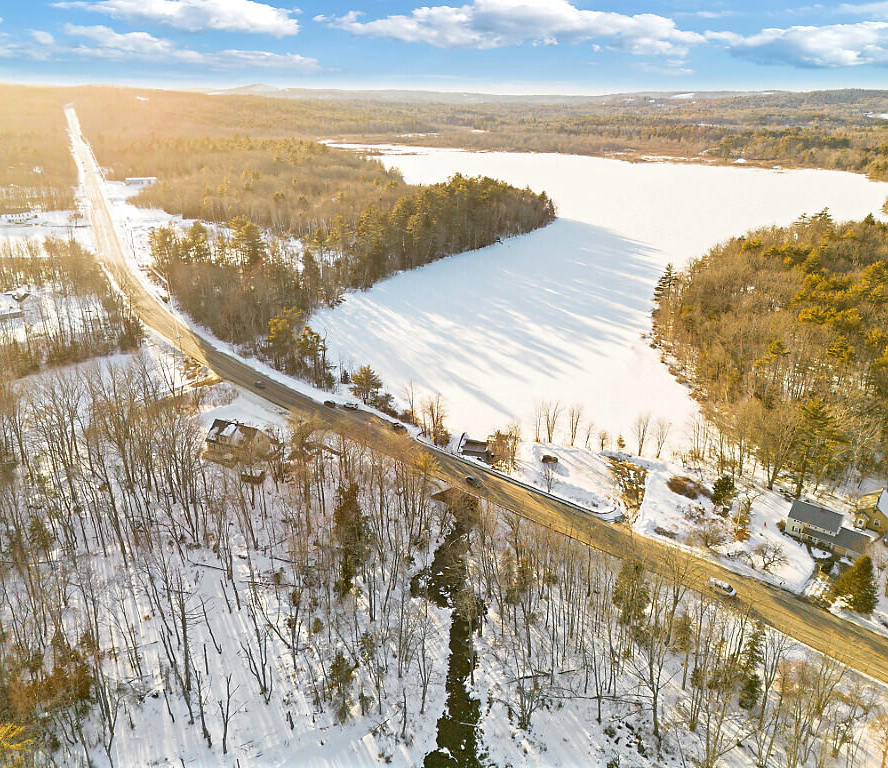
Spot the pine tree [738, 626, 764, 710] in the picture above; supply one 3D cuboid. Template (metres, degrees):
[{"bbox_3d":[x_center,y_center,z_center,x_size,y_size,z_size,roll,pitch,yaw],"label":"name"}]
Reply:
[{"bbox_3d":[44.507,41.429,102.763,4.300,15.868,4.300,0,22,0],"label":"pine tree"}]

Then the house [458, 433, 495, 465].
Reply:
[{"bbox_3d":[8.259,15.767,177.695,7.800,5.000,8.800,6,23,15],"label":"house"}]

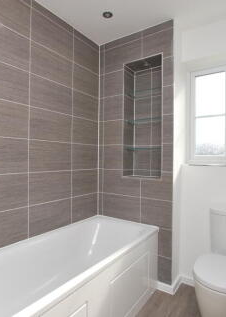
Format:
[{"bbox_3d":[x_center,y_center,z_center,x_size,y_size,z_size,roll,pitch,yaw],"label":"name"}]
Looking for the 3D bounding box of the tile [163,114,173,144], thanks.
[{"bbox_3d":[0.477,-0.256,1.735,0.092,0.247,0.010,0,0,31],"label":"tile"}]

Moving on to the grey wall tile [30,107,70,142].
[{"bbox_3d":[-0.516,-0.271,1.704,0.012,0.257,0.432,0,0,37],"label":"grey wall tile"}]

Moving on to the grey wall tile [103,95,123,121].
[{"bbox_3d":[0.009,-0.522,2.084,0.237,0.257,0.012,0,0,31],"label":"grey wall tile"}]

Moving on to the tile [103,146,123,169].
[{"bbox_3d":[0.004,-0.008,2.082,0.237,0.257,0.012,0,0,31],"label":"tile"}]

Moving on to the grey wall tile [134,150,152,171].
[{"bbox_3d":[0.324,-0.005,2.149,0.195,0.257,0.012,0,0,31],"label":"grey wall tile"}]

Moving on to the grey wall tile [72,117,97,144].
[{"bbox_3d":[-0.268,-0.262,2.008,0.010,0.248,0.378,0,0,37],"label":"grey wall tile"}]

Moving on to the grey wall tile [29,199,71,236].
[{"bbox_3d":[-0.516,0.492,1.680,0.010,0.248,0.424,0,0,37],"label":"grey wall tile"}]

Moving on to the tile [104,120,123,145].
[{"bbox_3d":[0.003,-0.260,2.024,0.233,0.247,0.010,0,0,31],"label":"tile"}]

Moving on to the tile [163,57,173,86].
[{"bbox_3d":[0.500,-0.775,1.788,0.091,0.257,0.012,0,0,31],"label":"tile"}]

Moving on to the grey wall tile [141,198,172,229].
[{"bbox_3d":[0.395,0.501,1.810,0.296,0.248,0.010,0,0,32],"label":"grey wall tile"}]

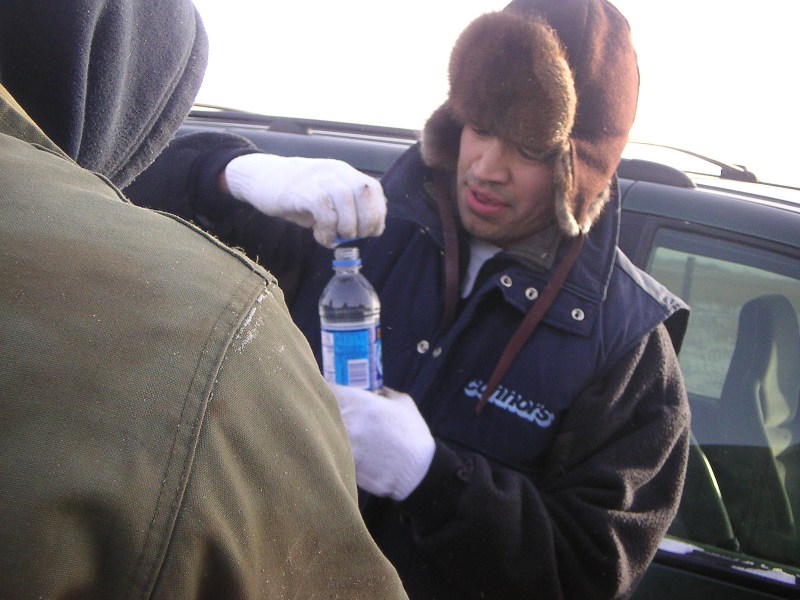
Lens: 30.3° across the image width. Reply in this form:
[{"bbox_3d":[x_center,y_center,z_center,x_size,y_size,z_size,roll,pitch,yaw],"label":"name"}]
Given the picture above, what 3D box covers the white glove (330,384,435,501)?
[{"bbox_3d":[-0.027,0.148,1.580,0.135,0.118,0.100,29,-2,-12],"label":"white glove"}]

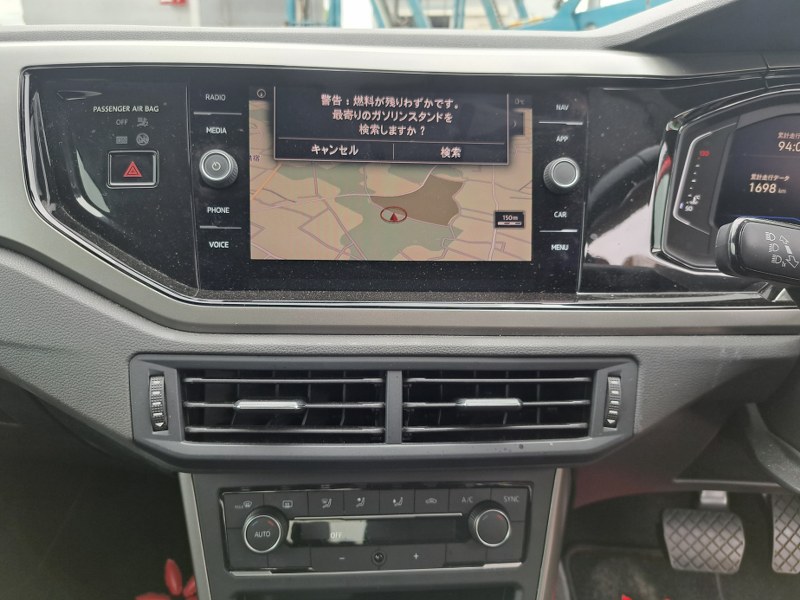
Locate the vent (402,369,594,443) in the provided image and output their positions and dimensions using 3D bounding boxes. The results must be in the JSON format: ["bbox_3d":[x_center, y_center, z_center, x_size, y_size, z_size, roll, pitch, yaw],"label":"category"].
[{"bbox_3d":[0.059,0.066,0.355,0.124,0.044,0.028,0,-3,-9],"label":"vent"}]

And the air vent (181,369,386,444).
[{"bbox_3d":[-0.070,0.064,0.343,0.124,0.044,0.028,0,-3,-2],"label":"air vent"}]

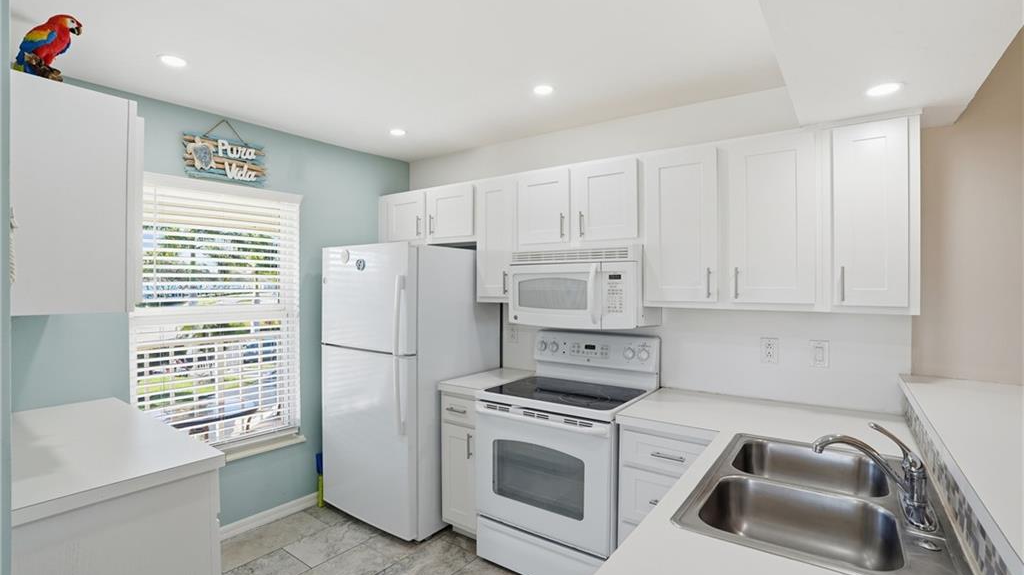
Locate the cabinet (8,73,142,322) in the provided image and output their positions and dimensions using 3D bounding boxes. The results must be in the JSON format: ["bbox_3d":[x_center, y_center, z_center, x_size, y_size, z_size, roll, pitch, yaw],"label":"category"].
[{"bbox_3d":[-1.606,-0.229,1.506,1.126,0.594,0.317,0,0,36],"label":"cabinet"}]

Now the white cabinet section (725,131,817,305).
[{"bbox_3d":[1.220,-0.289,2.131,0.340,0.728,0.330,0,0,33],"label":"white cabinet section"}]

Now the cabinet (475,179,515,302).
[{"bbox_3d":[-0.002,-0.297,2.902,0.305,0.765,0.325,0,0,36],"label":"cabinet"}]

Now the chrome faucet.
[{"bbox_3d":[0.941,0.456,1.196,0.245,0.209,0.253,0,0,36],"label":"chrome faucet"}]

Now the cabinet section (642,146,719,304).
[{"bbox_3d":[0.901,-0.290,2.341,0.347,0.733,0.330,0,0,33],"label":"cabinet section"}]

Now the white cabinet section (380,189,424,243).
[{"bbox_3d":[-0.693,-0.499,3.391,0.443,0.339,0.330,0,0,33],"label":"white cabinet section"}]

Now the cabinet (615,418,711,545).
[{"bbox_3d":[0.829,1.027,2.119,0.455,0.866,0.622,0,0,36],"label":"cabinet"}]

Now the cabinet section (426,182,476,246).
[{"bbox_3d":[-0.324,-0.482,3.148,0.421,0.356,0.330,0,0,33],"label":"cabinet section"}]

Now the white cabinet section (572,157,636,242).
[{"bbox_3d":[0.576,-0.446,2.555,0.380,0.429,0.330,0,0,33],"label":"white cabinet section"}]

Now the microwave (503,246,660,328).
[{"bbox_3d":[0.398,-0.002,2.563,0.767,0.413,0.409,0,0,36],"label":"microwave"}]

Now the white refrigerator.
[{"bbox_3d":[-0.677,0.596,3.042,0.855,1.690,0.810,0,0,36],"label":"white refrigerator"}]

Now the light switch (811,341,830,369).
[{"bbox_3d":[1.409,0.305,2.082,0.077,0.125,0.012,0,0,36],"label":"light switch"}]

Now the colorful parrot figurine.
[{"bbox_3d":[-1.241,-0.629,1.217,0.155,0.185,0.100,0,0,-35],"label":"colorful parrot figurine"}]

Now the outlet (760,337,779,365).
[{"bbox_3d":[1.247,0.309,2.199,0.075,0.121,0.010,0,0,36],"label":"outlet"}]

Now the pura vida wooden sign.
[{"bbox_3d":[-1.623,-0.772,2.594,0.030,0.375,0.420,0,0,36],"label":"pura vida wooden sign"}]

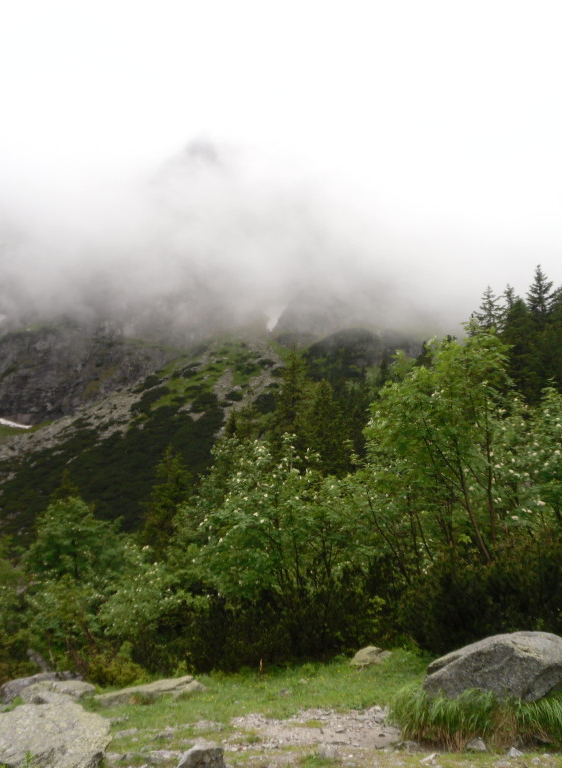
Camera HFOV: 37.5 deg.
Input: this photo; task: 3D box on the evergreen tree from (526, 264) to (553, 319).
[{"bbox_3d":[16.228,-2.166,52.000,2.700,10.700,2.700,0,-7,0],"label":"evergreen tree"}]

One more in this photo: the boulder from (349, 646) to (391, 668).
[{"bbox_3d":[1.016,3.115,9.400,0.480,0.260,0.380,0,-7,0],"label":"boulder"}]

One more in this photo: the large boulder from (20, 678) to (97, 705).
[{"bbox_3d":[-2.051,2.840,7.600,0.640,0.260,0.520,0,-7,0],"label":"large boulder"}]

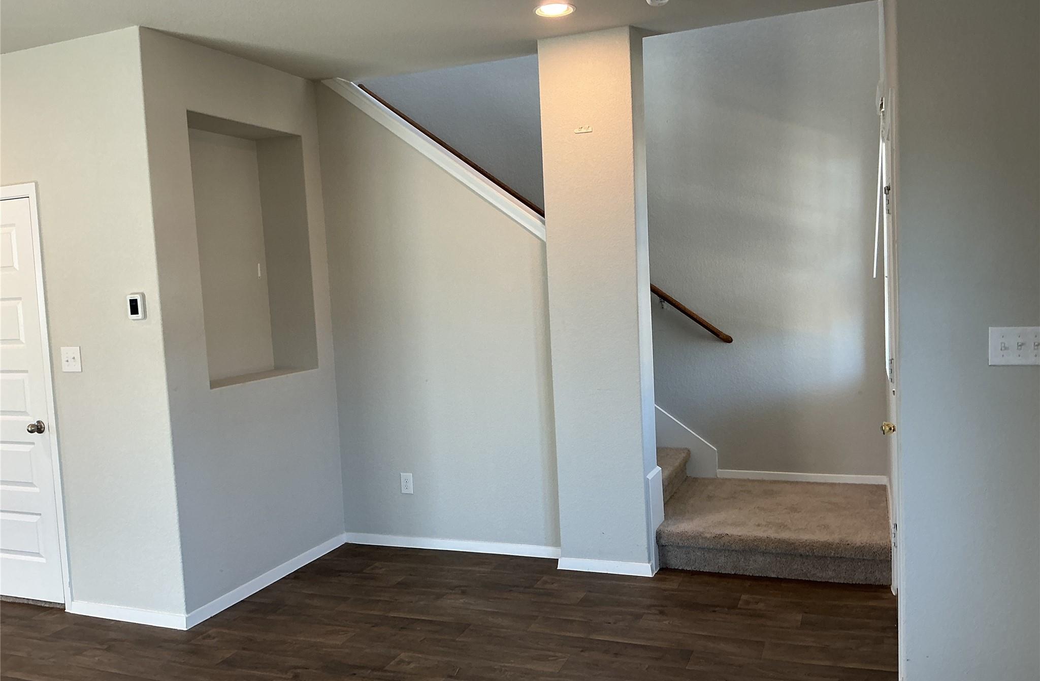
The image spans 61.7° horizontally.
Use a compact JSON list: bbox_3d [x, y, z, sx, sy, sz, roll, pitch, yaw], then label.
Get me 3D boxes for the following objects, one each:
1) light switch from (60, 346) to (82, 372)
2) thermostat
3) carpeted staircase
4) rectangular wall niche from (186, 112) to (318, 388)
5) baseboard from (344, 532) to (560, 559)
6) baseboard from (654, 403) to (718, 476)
[{"bbox_3d":[-2.164,0.092,4.193,0.119,0.118,0.012,-1,4,22],"label":"light switch"},{"bbox_3d":[-1.756,-0.153,3.992,0.090,0.115,0.030,-1,4,22],"label":"thermostat"},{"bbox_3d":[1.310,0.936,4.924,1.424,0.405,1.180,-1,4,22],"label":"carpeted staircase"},{"bbox_3d":[-1.519,-0.462,4.655,0.312,1.337,0.890,-1,4,22],"label":"rectangular wall niche"},{"bbox_3d":[-0.415,1.180,5.007,1.380,0.064,0.016,-1,4,22],"label":"baseboard"},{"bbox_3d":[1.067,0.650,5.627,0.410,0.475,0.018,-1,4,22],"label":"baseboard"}]

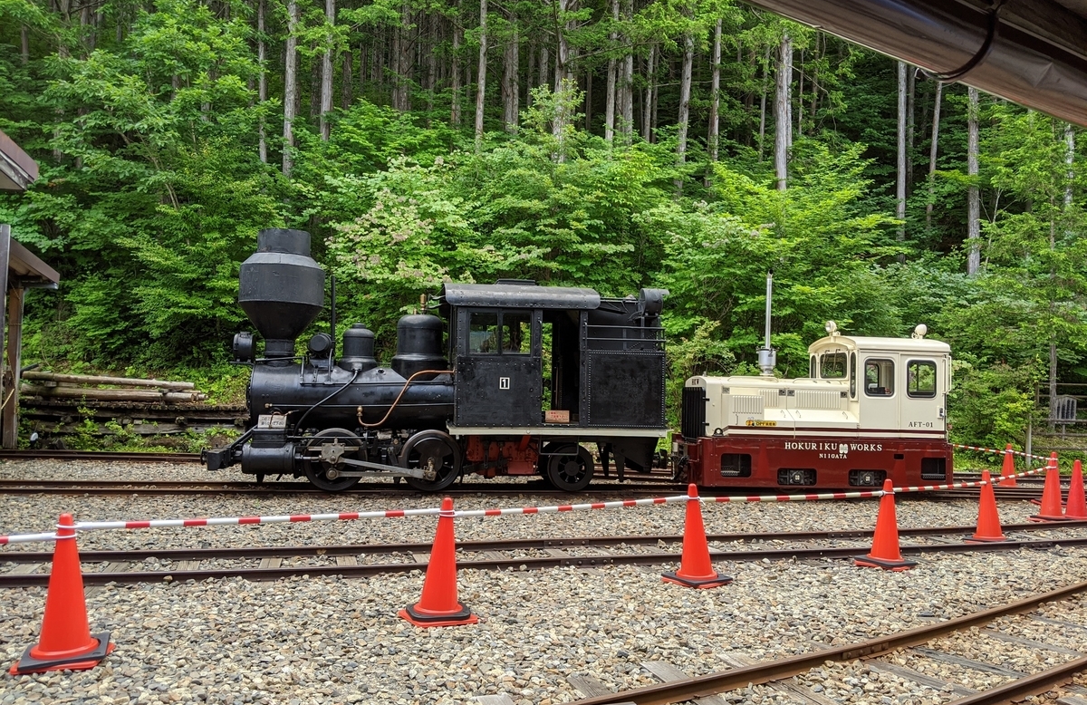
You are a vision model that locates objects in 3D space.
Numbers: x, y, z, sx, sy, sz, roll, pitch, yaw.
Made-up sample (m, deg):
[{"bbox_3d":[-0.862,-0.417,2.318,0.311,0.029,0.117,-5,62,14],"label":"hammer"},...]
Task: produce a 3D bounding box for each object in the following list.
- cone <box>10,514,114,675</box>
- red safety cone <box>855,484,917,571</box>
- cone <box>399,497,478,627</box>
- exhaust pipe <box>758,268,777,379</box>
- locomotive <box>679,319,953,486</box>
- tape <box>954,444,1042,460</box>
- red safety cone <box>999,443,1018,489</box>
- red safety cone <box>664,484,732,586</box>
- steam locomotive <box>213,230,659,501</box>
[{"bbox_3d":[-2.339,1.145,4.164,0.380,0.700,0.380,2,-3,-14],"label":"cone"},{"bbox_3d":[2.879,1.423,7.117,0.380,0.700,0.380,4,-4,-42],"label":"red safety cone"},{"bbox_3d":[-0.611,1.227,5.094,0.380,0.700,0.380,3,-3,-29],"label":"cone"},{"bbox_3d":[3.121,-0.400,11.739,0.250,1.465,0.250,1,-3,-7],"label":"exhaust pipe"},{"bbox_3d":[3.621,0.724,11.744,3.550,2.290,1.440,1,-3,-7],"label":"locomotive"},{"bbox_3d":[7.438,1.604,13.701,0.326,0.100,3.571,1,-3,6],"label":"tape"},{"bbox_3d":[7.575,1.839,13.814,0.380,0.700,0.380,4,-4,-42],"label":"red safety cone"},{"bbox_3d":[1.126,1.328,6.285,0.380,0.700,0.380,4,-4,-40],"label":"red safety cone"},{"bbox_3d":[-1.307,0.116,11.182,6.090,3.300,1.850,1,-3,-7],"label":"steam locomotive"}]

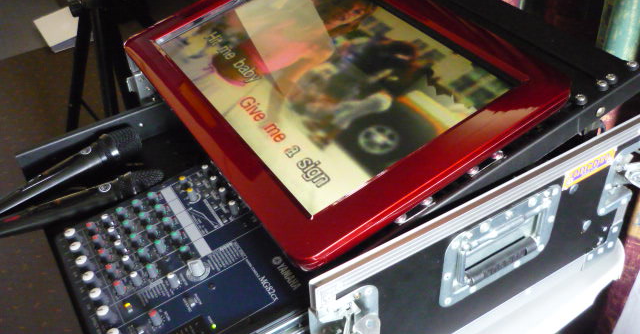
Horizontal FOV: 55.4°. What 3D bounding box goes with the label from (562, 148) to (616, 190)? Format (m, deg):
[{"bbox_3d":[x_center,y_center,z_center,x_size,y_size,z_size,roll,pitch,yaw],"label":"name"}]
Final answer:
[{"bbox_3d":[0.302,0.002,0.683,0.083,0.027,0.003,-23,44,-22],"label":"label"}]

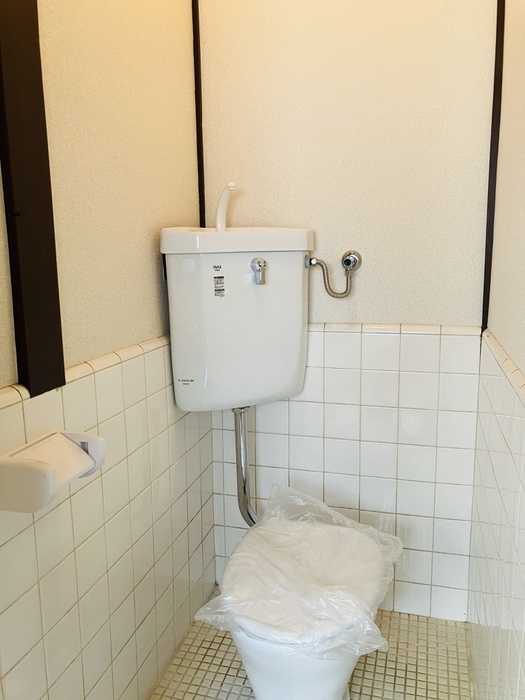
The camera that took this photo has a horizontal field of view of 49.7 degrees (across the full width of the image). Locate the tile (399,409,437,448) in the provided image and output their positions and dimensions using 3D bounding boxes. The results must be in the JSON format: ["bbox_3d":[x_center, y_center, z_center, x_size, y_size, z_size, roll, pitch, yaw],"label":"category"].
[{"bbox_3d":[0.445,0.220,1.617,0.105,0.105,0.009,2,10,16],"label":"tile"}]

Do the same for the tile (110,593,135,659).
[{"bbox_3d":[-0.317,0.622,1.284,0.008,0.106,0.105,2,10,15],"label":"tile"}]

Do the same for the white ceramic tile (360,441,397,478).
[{"bbox_3d":[0.343,0.322,1.664,0.105,0.105,0.009,2,10,16],"label":"white ceramic tile"}]

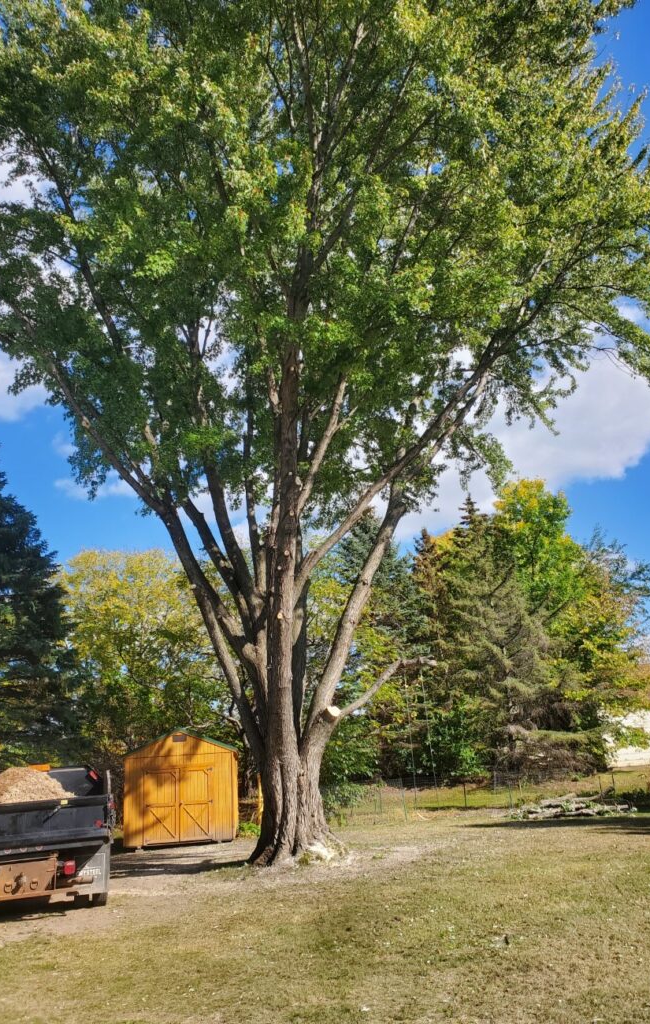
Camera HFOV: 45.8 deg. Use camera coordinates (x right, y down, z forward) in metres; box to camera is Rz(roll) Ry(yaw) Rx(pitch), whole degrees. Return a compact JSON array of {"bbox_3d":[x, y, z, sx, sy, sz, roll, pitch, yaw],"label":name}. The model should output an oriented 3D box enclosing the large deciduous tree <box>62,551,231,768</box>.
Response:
[{"bbox_3d":[-7.408,6.895,32.665,7.800,11.000,7.400,-3,-17,0],"label":"large deciduous tree"}]

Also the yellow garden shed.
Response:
[{"bbox_3d":[-4.301,8.552,24.120,3.250,3.150,4.100,-2,-17,-4],"label":"yellow garden shed"}]

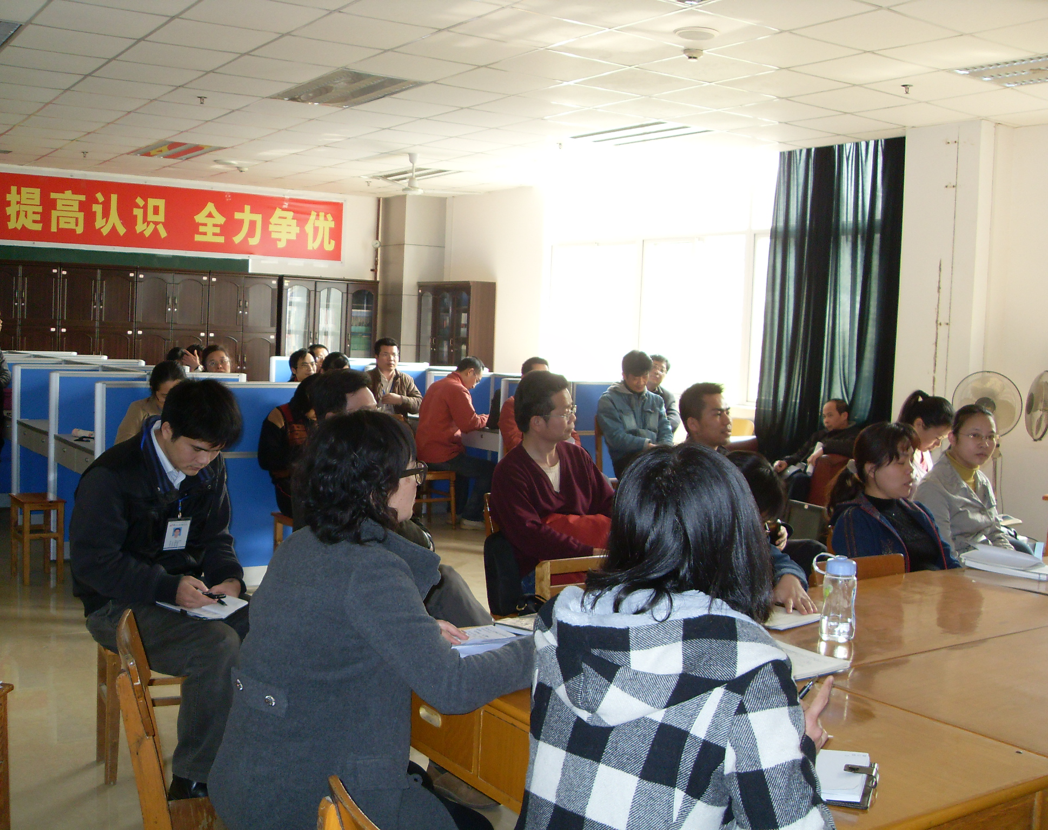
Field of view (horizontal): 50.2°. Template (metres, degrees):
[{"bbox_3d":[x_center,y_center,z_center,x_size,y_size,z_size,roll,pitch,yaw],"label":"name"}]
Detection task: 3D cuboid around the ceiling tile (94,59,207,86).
[{"bbox_3d":[-2.295,-2.097,6.852,0.600,0.022,0.600,-1,6,-34],"label":"ceiling tile"}]

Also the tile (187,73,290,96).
[{"bbox_3d":[-1.874,-2.189,7.427,0.600,0.030,0.600,-1,6,-34],"label":"tile"}]

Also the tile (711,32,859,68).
[{"bbox_3d":[1.355,-1.885,5.792,0.595,0.020,0.595,-1,6,-33],"label":"tile"}]

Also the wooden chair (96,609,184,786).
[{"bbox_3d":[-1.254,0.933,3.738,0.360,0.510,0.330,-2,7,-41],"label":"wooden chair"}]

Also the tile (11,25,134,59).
[{"bbox_3d":[-2.618,-2.170,6.509,0.600,0.030,0.600,-1,6,-34],"label":"tile"}]

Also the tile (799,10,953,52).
[{"bbox_3d":[1.661,-1.815,5.290,0.600,0.022,0.600,-1,6,-34],"label":"tile"}]

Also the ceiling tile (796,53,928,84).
[{"bbox_3d":[1.869,-1.908,6.180,0.600,0.020,0.600,-1,6,-33],"label":"ceiling tile"}]

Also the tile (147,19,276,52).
[{"bbox_3d":[-1.679,-2.045,6.035,0.600,0.020,0.600,-1,6,-33],"label":"tile"}]

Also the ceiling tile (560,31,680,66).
[{"bbox_3d":[0.523,-1.972,6.022,0.600,0.020,0.600,-1,6,-33],"label":"ceiling tile"}]

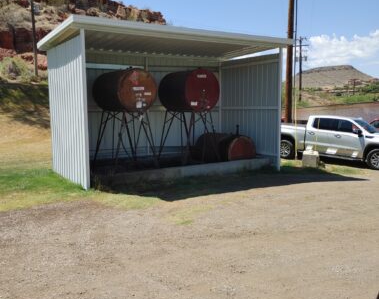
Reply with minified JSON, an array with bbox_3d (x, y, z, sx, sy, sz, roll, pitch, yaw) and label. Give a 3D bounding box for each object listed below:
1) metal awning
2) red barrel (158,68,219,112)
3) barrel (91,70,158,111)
[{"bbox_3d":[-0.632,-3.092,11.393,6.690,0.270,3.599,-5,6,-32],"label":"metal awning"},{"bbox_3d":[-0.027,-1.747,11.411,1.210,1.210,1.540,-5,8,-32],"label":"red barrel"},{"bbox_3d":[-1.876,-1.659,10.810,1.140,1.140,1.850,-5,8,-32],"label":"barrel"}]

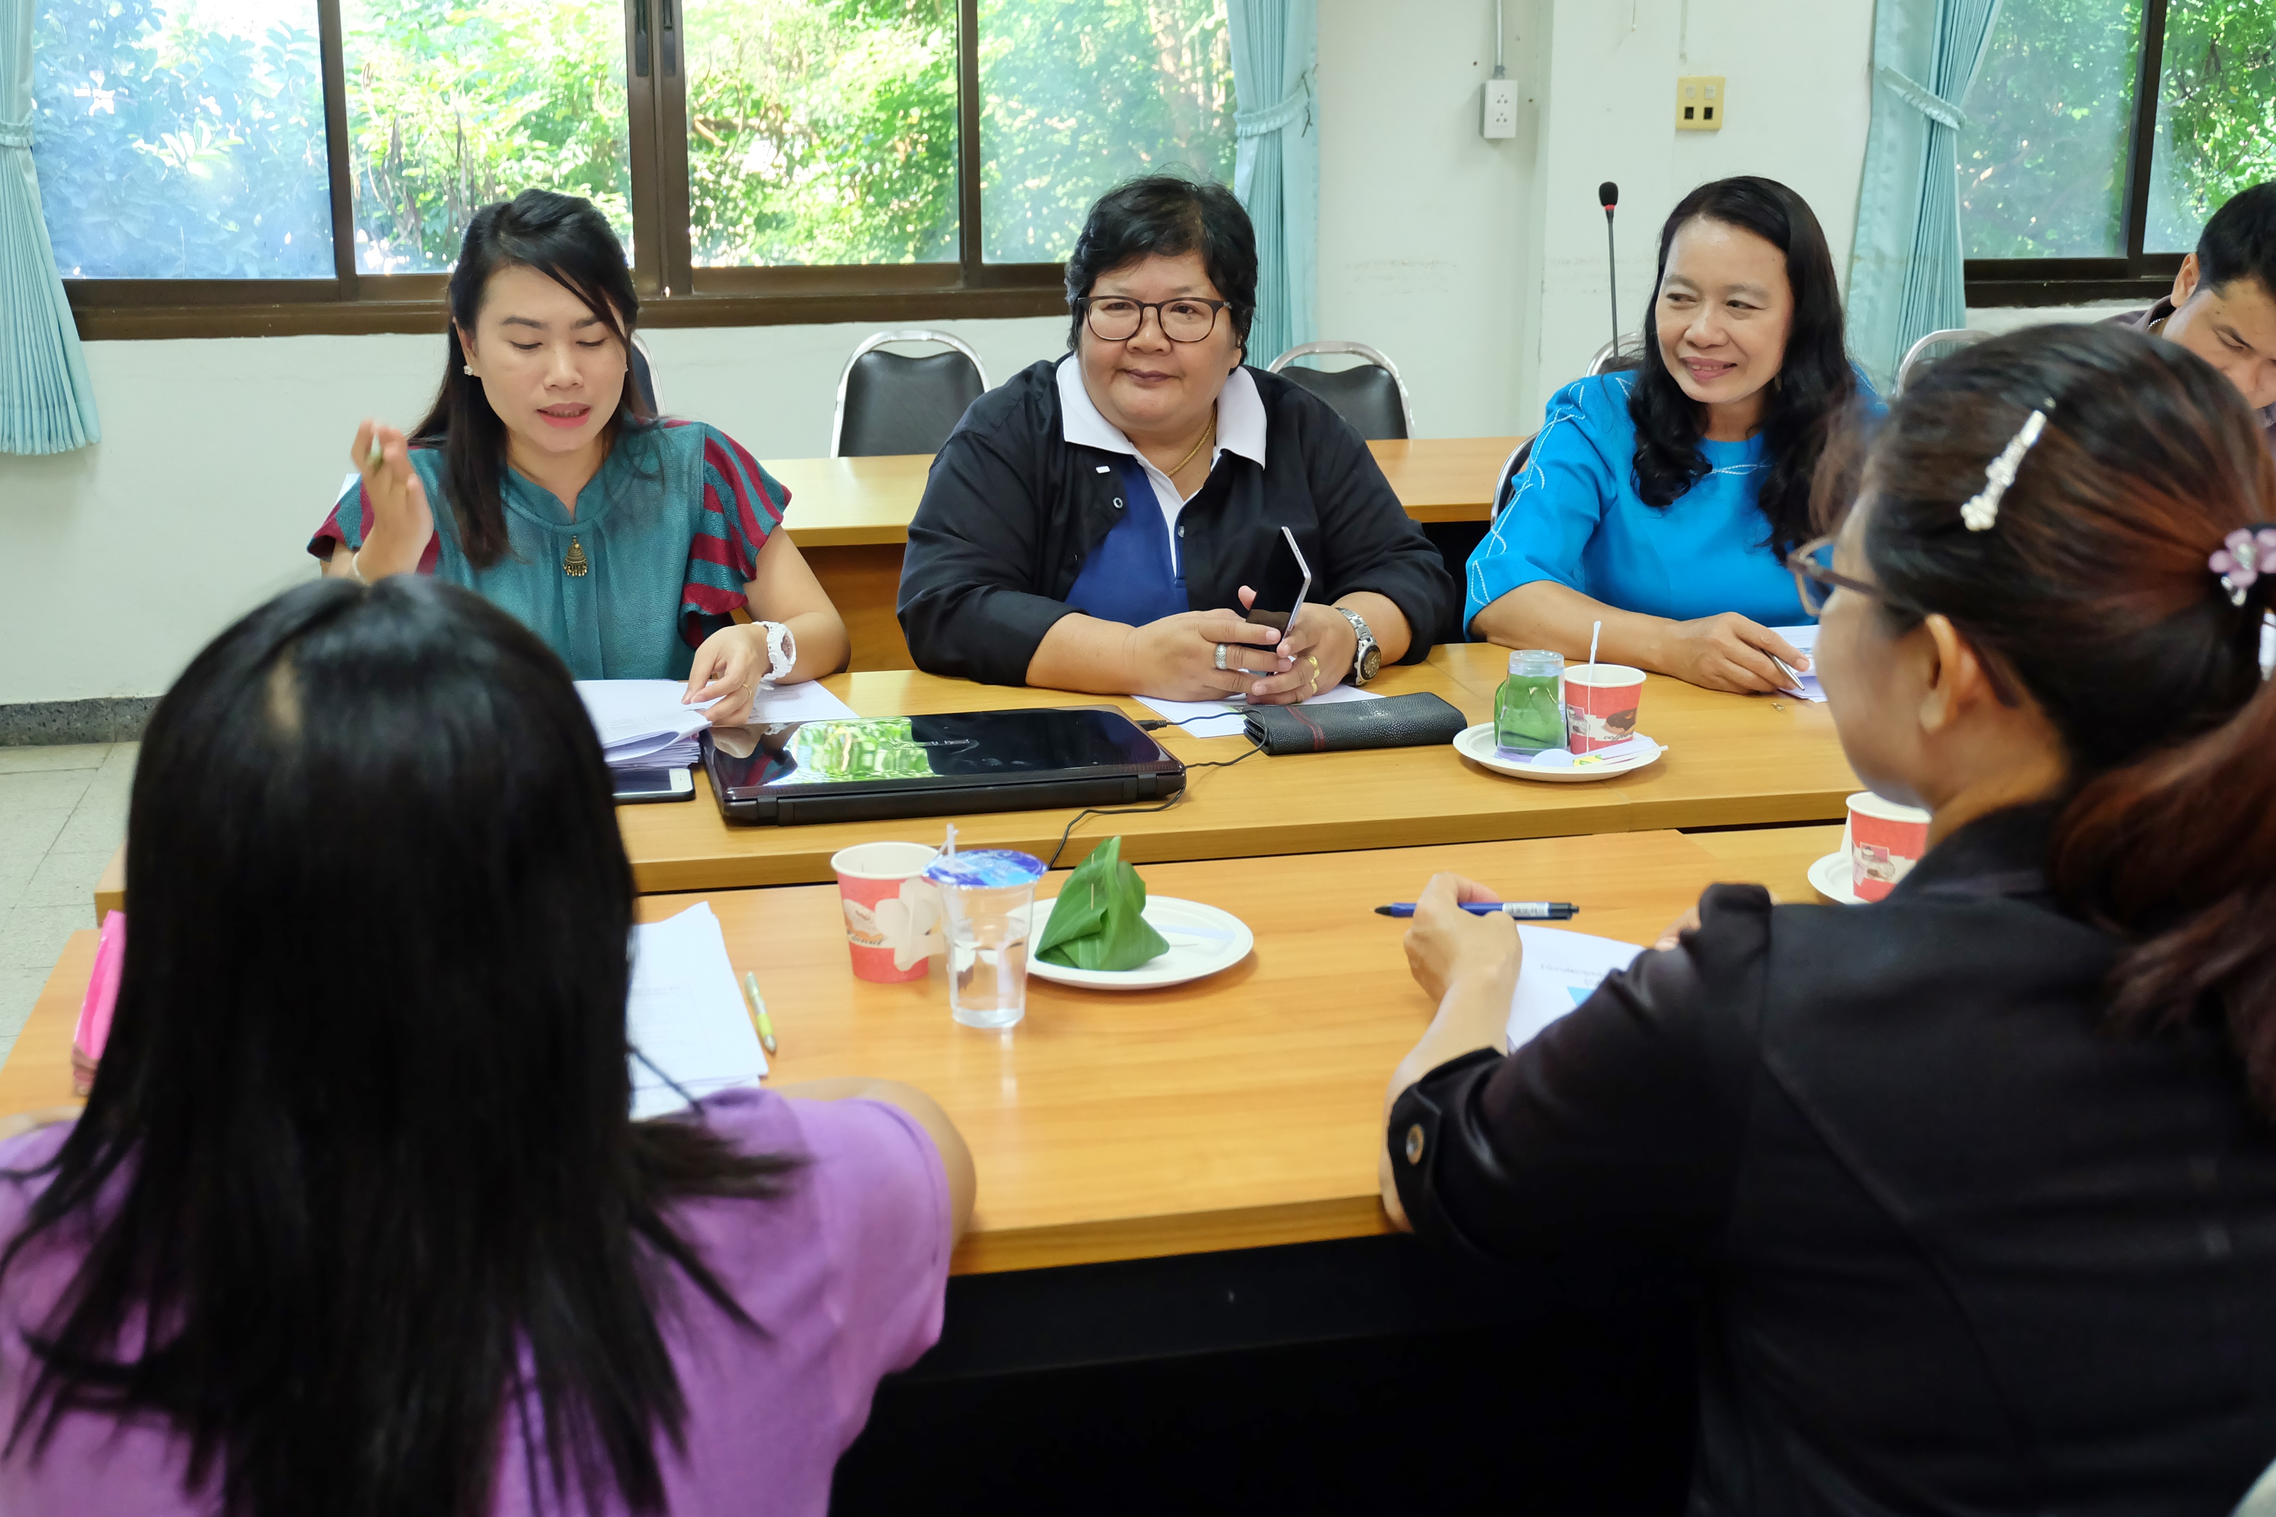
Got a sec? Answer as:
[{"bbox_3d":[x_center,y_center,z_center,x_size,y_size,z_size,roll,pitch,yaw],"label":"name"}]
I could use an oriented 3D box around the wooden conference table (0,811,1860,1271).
[{"bbox_3d":[-0.051,0.527,1.736,1.300,0.750,0.600,-3,16,-12],"label":"wooden conference table"}]

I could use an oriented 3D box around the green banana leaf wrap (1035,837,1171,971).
[{"bbox_3d":[-0.024,0.092,1.700,0.092,0.084,0.084,-3,16,-12],"label":"green banana leaf wrap"}]

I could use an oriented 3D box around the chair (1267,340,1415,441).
[{"bbox_3d":[0.391,-0.258,4.328,0.450,0.875,0.540,-3,16,-12],"label":"chair"}]

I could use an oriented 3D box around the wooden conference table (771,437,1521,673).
[{"bbox_3d":[0.044,-0.050,3.806,1.500,0.750,0.600,-3,16,-12],"label":"wooden conference table"}]

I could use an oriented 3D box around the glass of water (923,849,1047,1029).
[{"bbox_3d":[-0.097,0.119,1.621,0.079,0.099,0.079,-3,16,-12],"label":"glass of water"}]

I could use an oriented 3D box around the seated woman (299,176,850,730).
[{"bbox_3d":[-0.555,0.034,2.616,0.530,1.220,0.620,-3,16,-12],"label":"seated woman"}]

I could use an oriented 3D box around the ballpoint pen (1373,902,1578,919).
[{"bbox_3d":[0.237,0.109,1.785,0.144,0.013,0.012,0,16,0],"label":"ballpoint pen"}]

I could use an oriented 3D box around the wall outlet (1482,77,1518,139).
[{"bbox_3d":[0.761,-1.368,5.329,0.071,0.119,0.040,-3,16,-12],"label":"wall outlet"}]

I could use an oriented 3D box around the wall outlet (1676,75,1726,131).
[{"bbox_3d":[1.192,-1.390,5.367,0.110,0.111,0.012,-3,16,-12],"label":"wall outlet"}]

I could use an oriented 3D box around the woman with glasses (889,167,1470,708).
[{"bbox_3d":[0.034,-0.005,2.752,0.610,1.230,0.660,-3,16,-12],"label":"woman with glasses"}]

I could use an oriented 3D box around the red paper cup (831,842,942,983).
[{"bbox_3d":[-0.165,0.106,1.702,0.076,0.079,0.075,0,16,0],"label":"red paper cup"}]

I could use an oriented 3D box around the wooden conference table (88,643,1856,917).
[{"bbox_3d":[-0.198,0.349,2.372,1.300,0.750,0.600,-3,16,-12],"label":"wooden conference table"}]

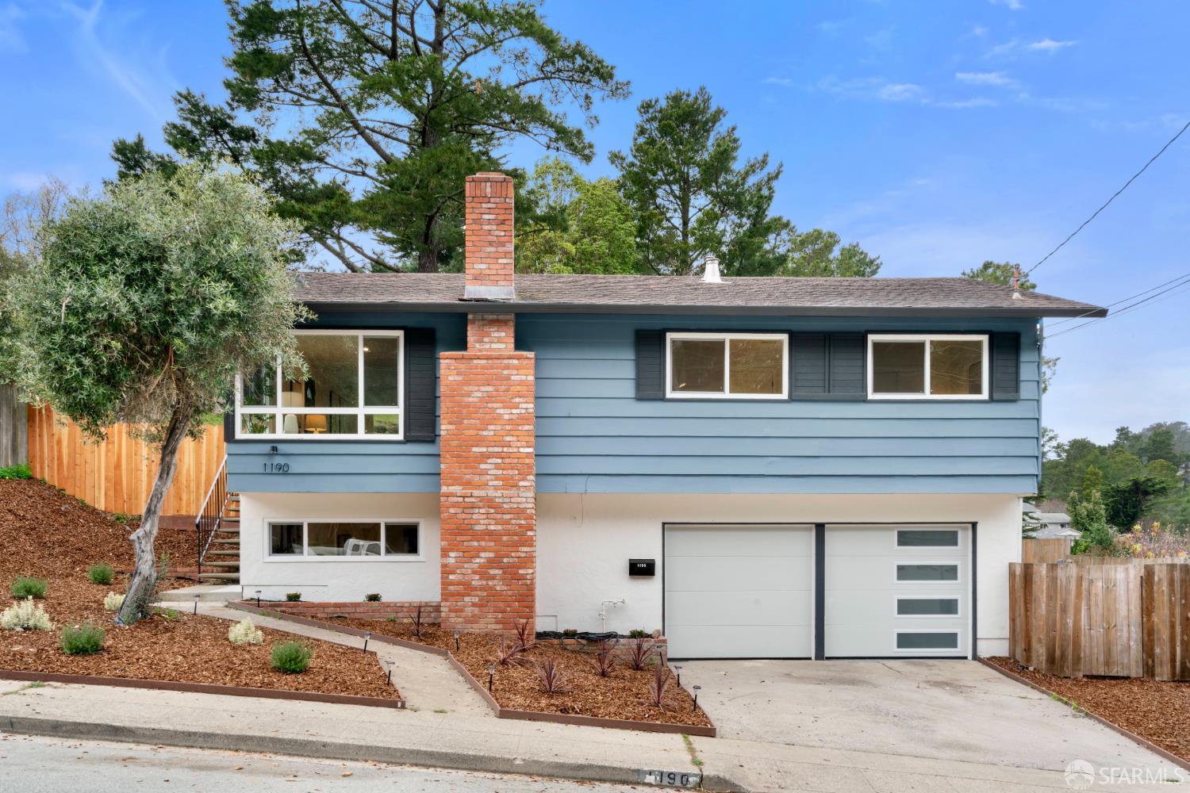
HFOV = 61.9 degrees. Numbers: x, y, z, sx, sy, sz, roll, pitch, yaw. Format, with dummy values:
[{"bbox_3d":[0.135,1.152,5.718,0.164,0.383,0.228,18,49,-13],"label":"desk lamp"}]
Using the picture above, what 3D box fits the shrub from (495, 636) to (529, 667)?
[{"bbox_3d":[-1.004,3.109,12.100,0.420,0.380,0.420,0,-1,-2],"label":"shrub"}]

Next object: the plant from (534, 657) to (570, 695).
[{"bbox_3d":[-0.465,3.077,10.900,0.420,0.420,0.420,0,-1,-2],"label":"plant"}]

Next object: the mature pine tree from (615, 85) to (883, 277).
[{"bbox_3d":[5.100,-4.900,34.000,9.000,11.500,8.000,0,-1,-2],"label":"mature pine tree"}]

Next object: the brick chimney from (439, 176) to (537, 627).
[{"bbox_3d":[-1.523,0.100,14.300,1.340,6.580,0.750,0,-1,-2],"label":"brick chimney"}]

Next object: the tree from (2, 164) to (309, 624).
[{"bbox_3d":[-5.361,-0.028,12.100,3.700,5.600,3.500,0,-1,-2],"label":"tree"}]

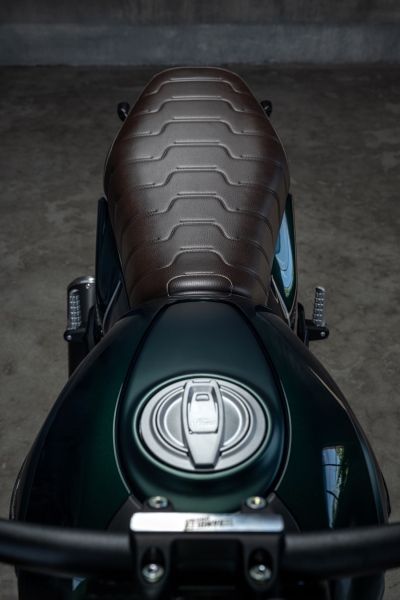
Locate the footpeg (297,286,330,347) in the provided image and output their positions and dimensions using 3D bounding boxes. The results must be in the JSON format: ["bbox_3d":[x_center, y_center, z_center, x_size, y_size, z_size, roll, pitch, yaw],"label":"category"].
[{"bbox_3d":[0.216,0.033,1.360,0.066,0.100,0.085,0,43,0],"label":"footpeg"}]

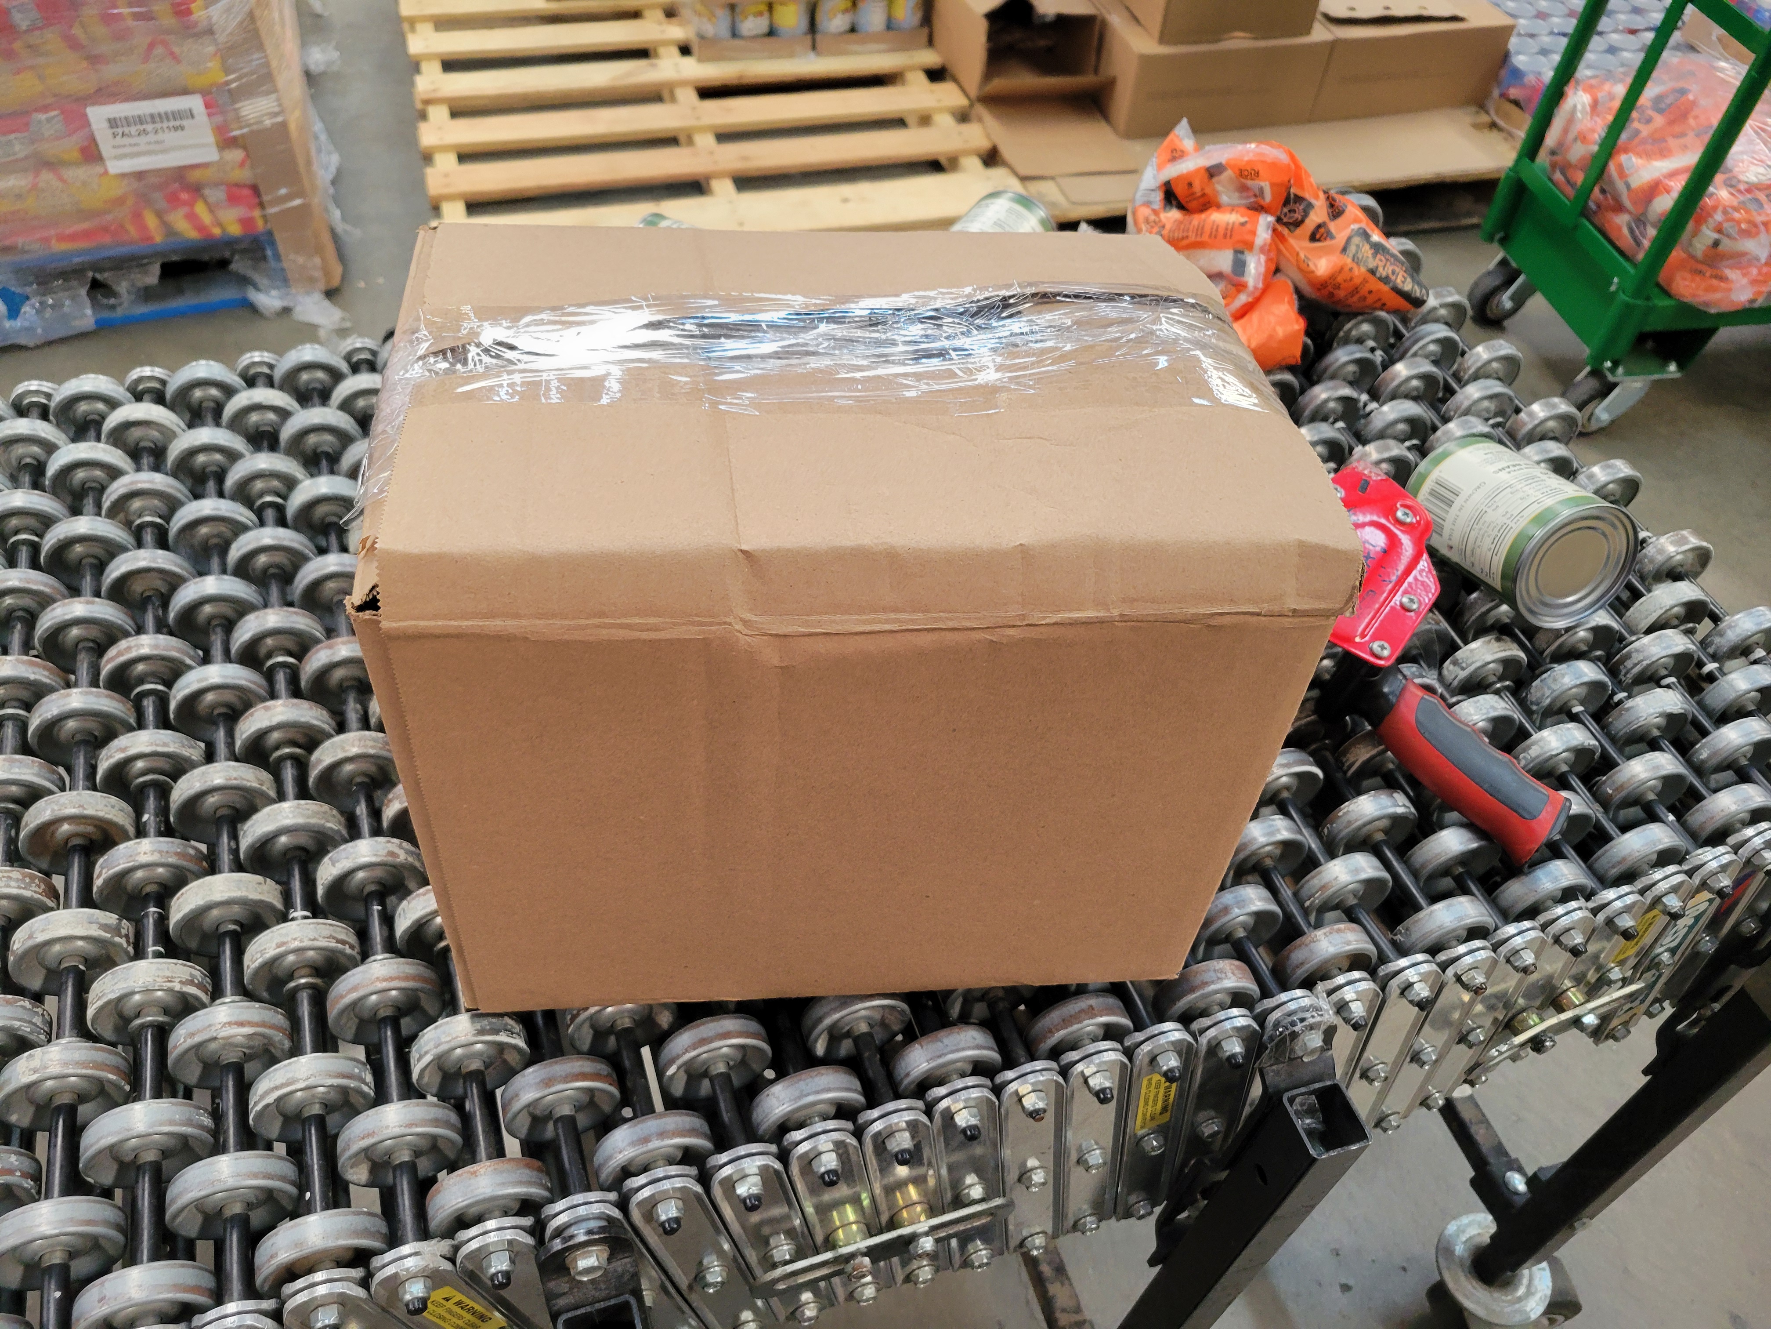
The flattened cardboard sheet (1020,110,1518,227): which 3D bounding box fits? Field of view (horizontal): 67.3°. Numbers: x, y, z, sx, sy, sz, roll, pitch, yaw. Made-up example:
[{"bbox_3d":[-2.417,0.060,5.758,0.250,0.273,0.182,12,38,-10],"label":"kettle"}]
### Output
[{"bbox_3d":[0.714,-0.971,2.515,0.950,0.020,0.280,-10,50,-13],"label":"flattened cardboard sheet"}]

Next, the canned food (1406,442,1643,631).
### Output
[{"bbox_3d":[0.374,-0.081,0.792,0.075,0.075,0.114,-6,29,-10],"label":"canned food"}]

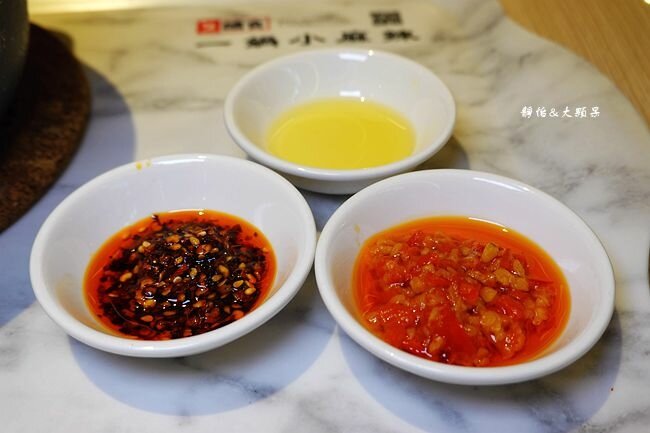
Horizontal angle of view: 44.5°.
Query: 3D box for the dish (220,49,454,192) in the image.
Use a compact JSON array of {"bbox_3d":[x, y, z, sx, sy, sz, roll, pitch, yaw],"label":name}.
[{"bbox_3d":[0.007,-0.037,0.347,0.098,0.026,0.098,0,42,0],"label":"dish"}]

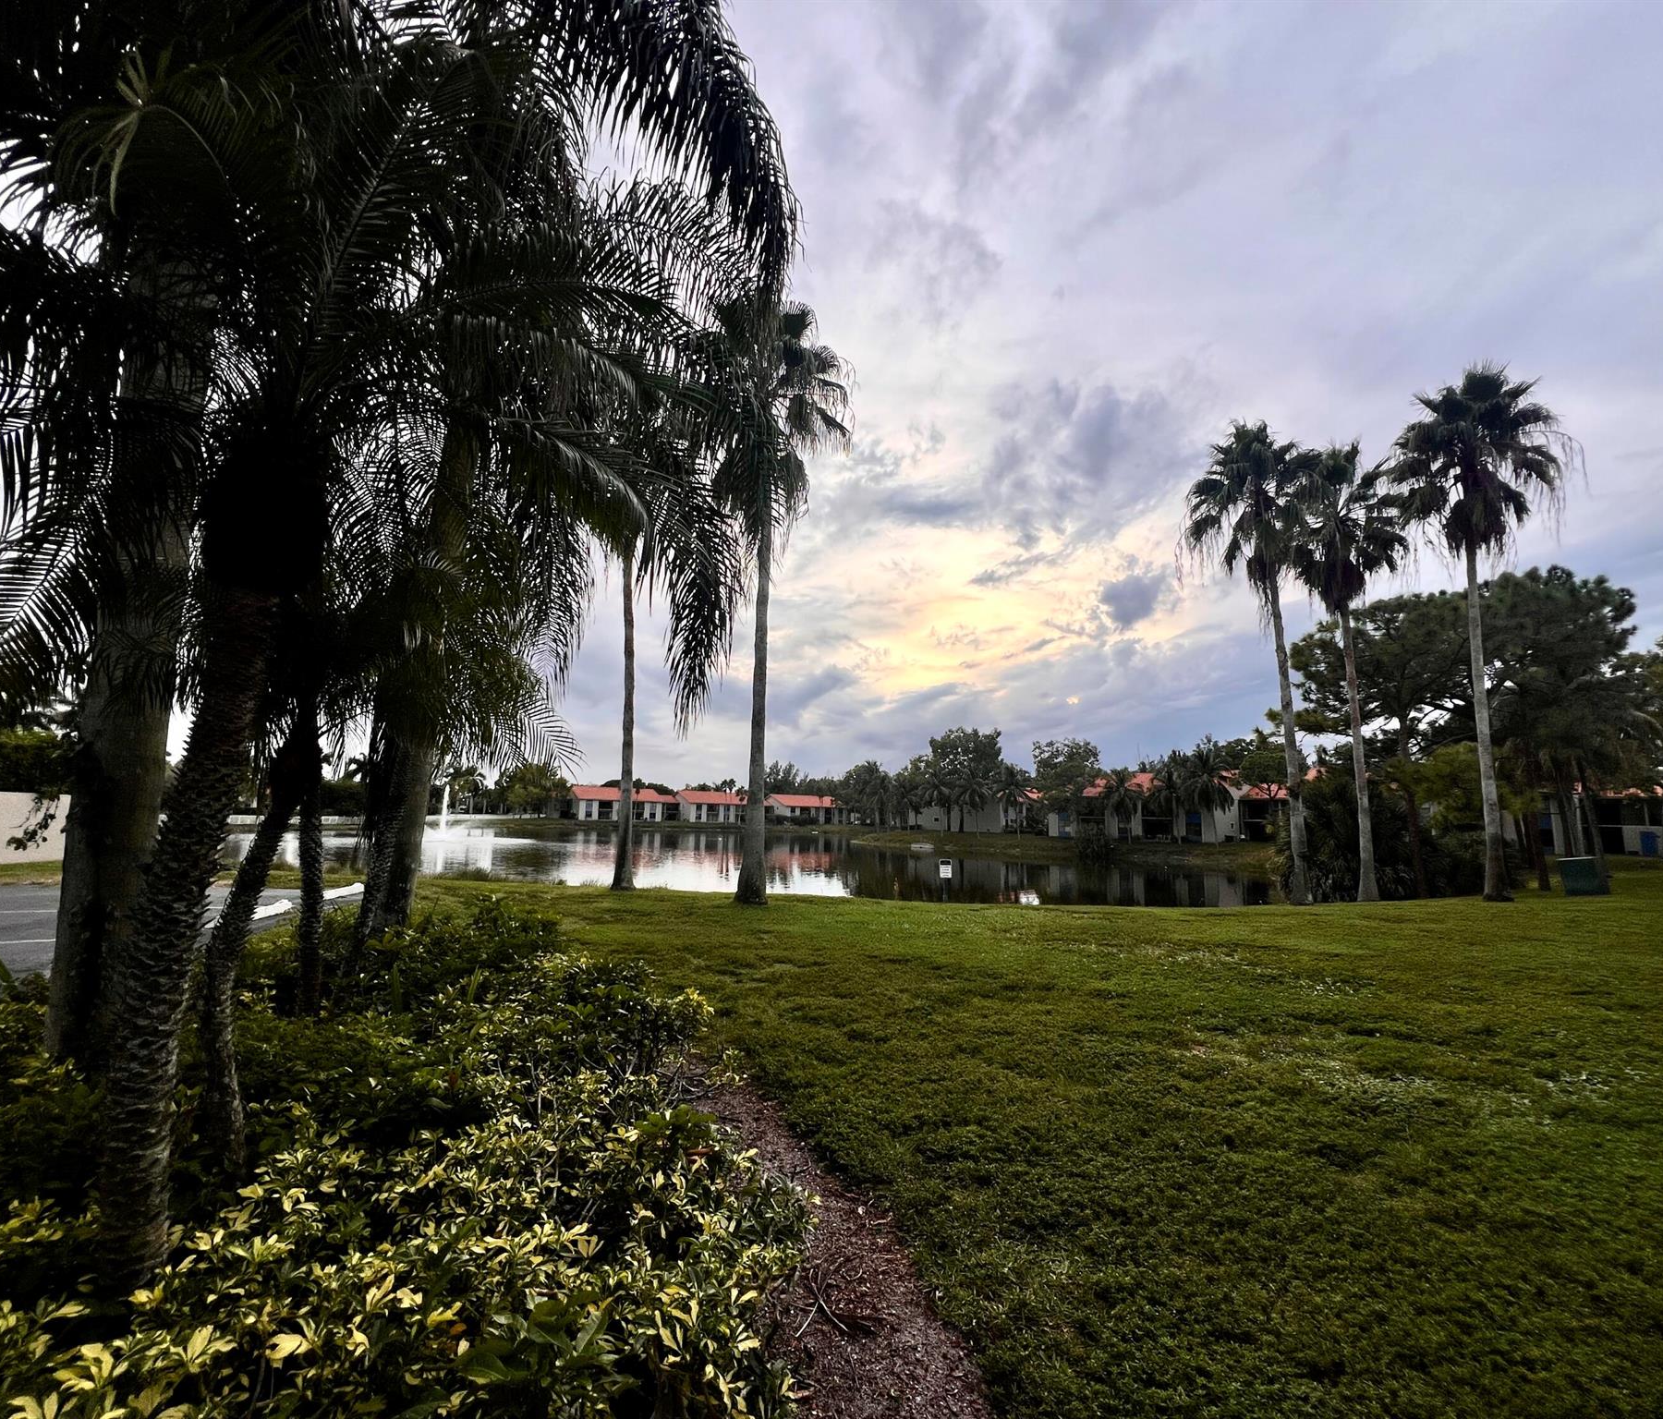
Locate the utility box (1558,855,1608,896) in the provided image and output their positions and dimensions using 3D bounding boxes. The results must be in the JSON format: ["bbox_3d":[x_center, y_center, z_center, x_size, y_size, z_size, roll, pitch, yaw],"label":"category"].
[{"bbox_3d":[18.659,4.141,17.635,0.880,0.890,0.800,-2,-8,17],"label":"utility box"}]

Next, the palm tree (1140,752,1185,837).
[{"bbox_3d":[36.517,9.676,76.667,5.628,9.305,5.628,1,-8,0],"label":"palm tree"}]

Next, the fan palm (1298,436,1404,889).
[{"bbox_3d":[13.157,-1.175,17.663,2.650,11.522,2.650,1,-8,0],"label":"fan palm"}]

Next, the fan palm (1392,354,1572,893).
[{"bbox_3d":[16.178,-2.115,17.297,3.142,13.215,3.142,1,-8,0],"label":"fan palm"}]

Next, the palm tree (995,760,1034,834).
[{"bbox_3d":[21.371,10.421,83.104,4.366,8.912,4.366,1,-8,0],"label":"palm tree"}]

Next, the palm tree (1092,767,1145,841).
[{"bbox_3d":[30.927,10.228,76.577,5.186,8.176,5.186,1,-8,0],"label":"palm tree"}]

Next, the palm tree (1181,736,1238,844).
[{"bbox_3d":[39.747,8.741,74.927,5.382,11.130,5.382,1,-8,0],"label":"palm tree"}]

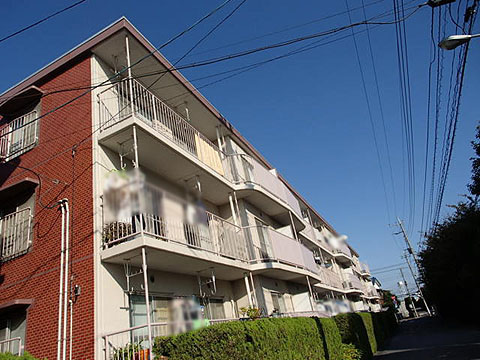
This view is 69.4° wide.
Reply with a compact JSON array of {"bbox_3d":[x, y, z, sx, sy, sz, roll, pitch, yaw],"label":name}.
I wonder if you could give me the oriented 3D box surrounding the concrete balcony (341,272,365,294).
[{"bbox_3d":[9.497,8.736,28.801,0.900,1.360,7.330,-21,-26,18],"label":"concrete balcony"}]

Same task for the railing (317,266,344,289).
[{"bbox_3d":[5.563,5.994,21.517,0.140,1.050,9.940,-21,-26,18],"label":"railing"}]

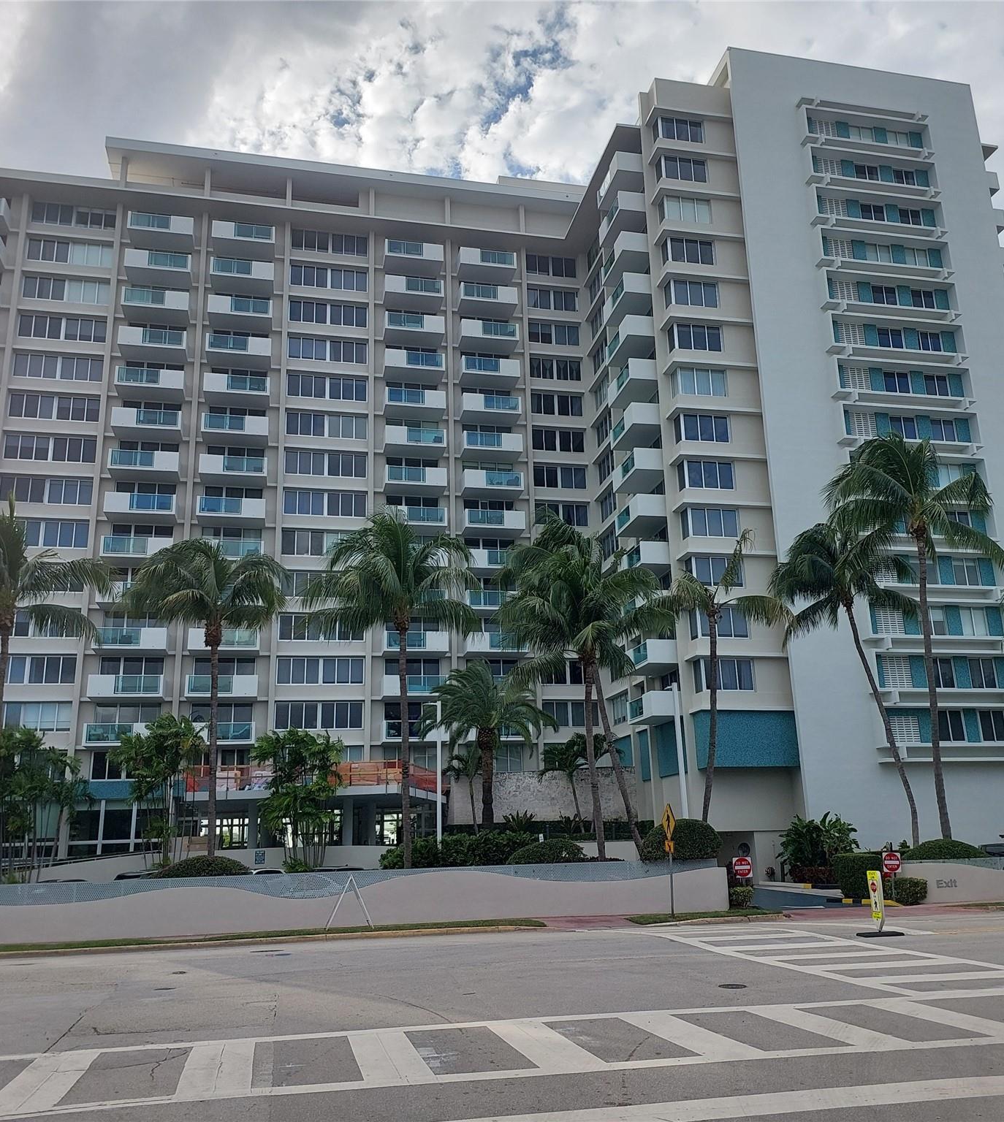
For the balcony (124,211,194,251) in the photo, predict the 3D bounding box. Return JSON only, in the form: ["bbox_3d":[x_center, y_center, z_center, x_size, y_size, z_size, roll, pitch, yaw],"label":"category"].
[{"bbox_3d":[-22.104,-21.538,64.724,3.991,1.248,1.580,2,-16,-13],"label":"balcony"}]

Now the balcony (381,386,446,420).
[{"bbox_3d":[-5.730,-10.333,64.973,3.950,1.210,1.635,2,-15,-13],"label":"balcony"}]

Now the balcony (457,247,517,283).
[{"bbox_3d":[-1.111,-20.706,69.388,4.033,1.242,1.580,2,-16,-13],"label":"balcony"}]

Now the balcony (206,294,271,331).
[{"bbox_3d":[-16.735,-15.913,63.865,3.969,1.210,1.635,2,-15,-13],"label":"balcony"}]

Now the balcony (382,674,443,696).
[{"bbox_3d":[-5.438,7.825,60.979,3.980,1.217,1.850,2,-16,-13],"label":"balcony"}]

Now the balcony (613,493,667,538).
[{"bbox_3d":[7.980,-2.509,56.277,1.850,1.217,3.944,2,-16,-13],"label":"balcony"}]

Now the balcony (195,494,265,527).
[{"bbox_3d":[-16.614,-3.015,61.277,3.982,1.217,1.850,2,-16,-13],"label":"balcony"}]

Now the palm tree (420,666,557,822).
[{"bbox_3d":[-0.613,9.154,47.339,6.448,8.068,6.255,2,-16,-13],"label":"palm tree"}]

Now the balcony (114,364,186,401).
[{"bbox_3d":[-21.777,-11.057,61.845,4.021,1.212,1.580,2,-16,-13],"label":"balcony"}]

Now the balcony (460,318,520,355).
[{"bbox_3d":[-0.918,-15.324,67.499,3.951,1.210,1.635,2,-15,-13],"label":"balcony"}]

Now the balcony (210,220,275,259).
[{"bbox_3d":[-17.071,-21.375,66.133,4.003,1.220,1.628,2,-16,-13],"label":"balcony"}]

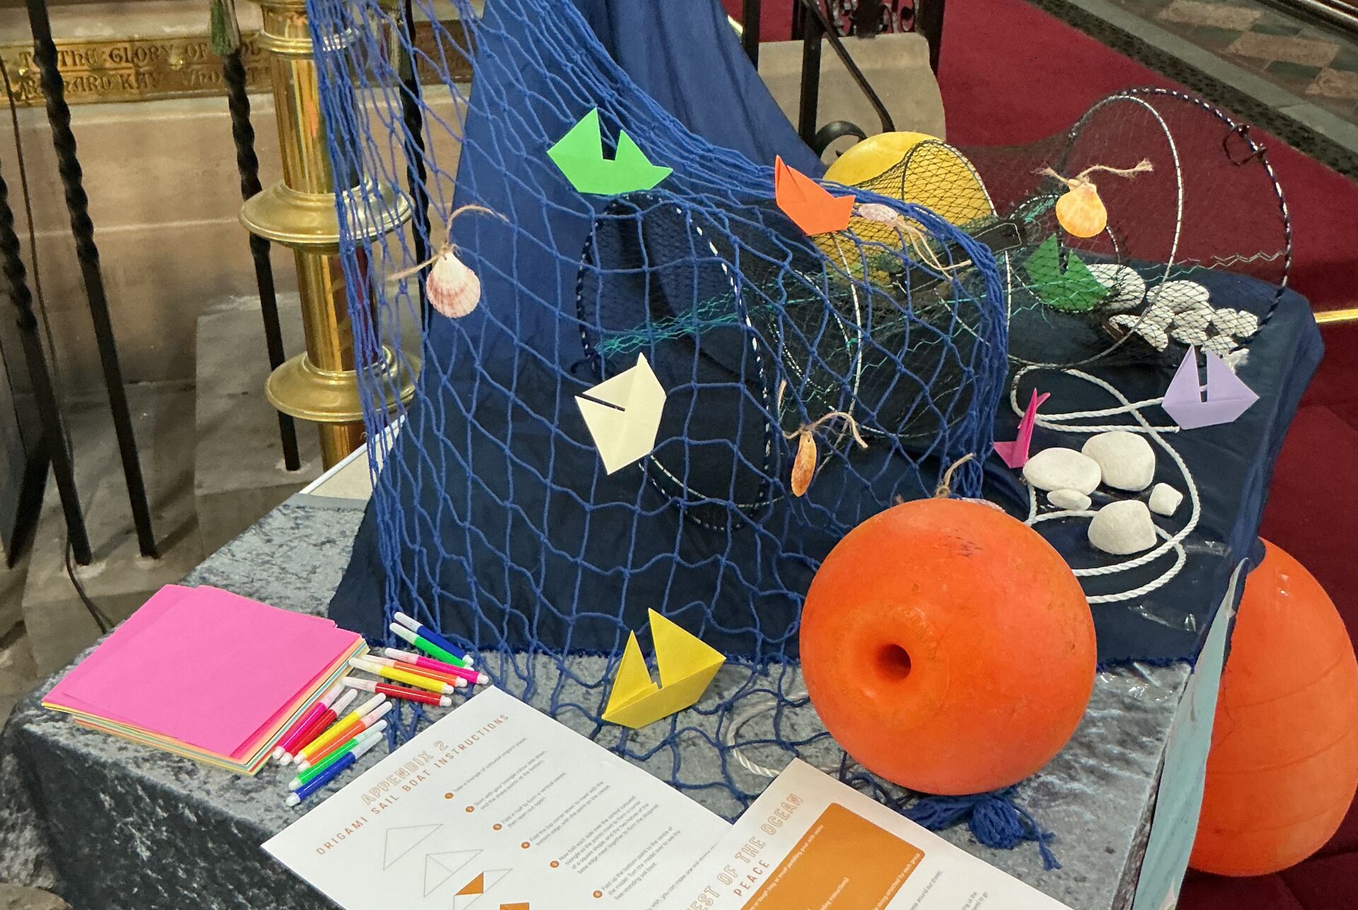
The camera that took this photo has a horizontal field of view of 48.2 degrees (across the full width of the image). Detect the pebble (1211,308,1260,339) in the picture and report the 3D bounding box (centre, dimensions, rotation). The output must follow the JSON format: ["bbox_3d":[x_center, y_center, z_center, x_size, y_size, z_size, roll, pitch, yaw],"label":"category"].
[{"bbox_3d":[0.593,-0.140,1.617,0.052,0.032,0.045,0,31,0],"label":"pebble"}]

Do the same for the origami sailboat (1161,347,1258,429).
[{"bbox_3d":[0.508,-0.066,1.452,0.101,0.072,0.038,-6,31,-10],"label":"origami sailboat"}]

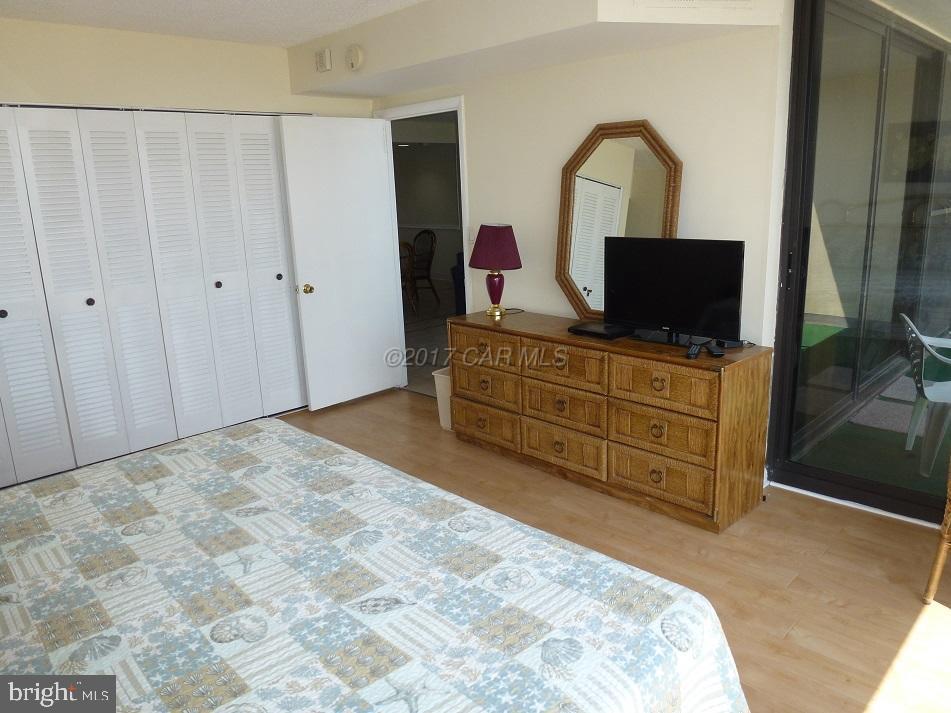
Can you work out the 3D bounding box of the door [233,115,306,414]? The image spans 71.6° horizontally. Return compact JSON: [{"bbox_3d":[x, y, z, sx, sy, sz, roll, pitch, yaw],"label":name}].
[{"bbox_3d":[-1.419,-0.581,4.524,0.295,2.021,0.035,-15,19,-42],"label":"door"}]

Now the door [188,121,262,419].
[{"bbox_3d":[-1.630,-0.524,4.325,0.295,2.013,0.035,-15,19,-42],"label":"door"}]

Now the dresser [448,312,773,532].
[{"bbox_3d":[0.607,0.243,3.612,0.440,0.750,1.790,-14,18,-41],"label":"dresser"}]

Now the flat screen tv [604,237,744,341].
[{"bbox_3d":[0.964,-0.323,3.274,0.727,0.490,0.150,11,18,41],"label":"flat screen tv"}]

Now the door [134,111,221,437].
[{"bbox_3d":[-1.841,-0.467,4.127,0.295,2.006,0.035,-15,19,-42],"label":"door"}]

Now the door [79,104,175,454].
[{"bbox_3d":[-2.050,-0.409,3.931,0.295,1.998,0.035,-15,19,-42],"label":"door"}]

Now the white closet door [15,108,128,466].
[{"bbox_3d":[-2.259,-0.349,3.736,0.295,1.989,0.035,-15,19,-42],"label":"white closet door"}]

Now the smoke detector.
[{"bbox_3d":[-0.711,-1.747,3.868,0.045,0.145,0.145,-15,19,-42],"label":"smoke detector"}]

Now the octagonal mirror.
[{"bbox_3d":[0.756,-0.702,3.587,0.045,1.080,0.765,-15,19,-42],"label":"octagonal mirror"}]

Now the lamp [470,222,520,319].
[{"bbox_3d":[0.125,-0.531,4.088,0.325,0.550,0.325,-2,14,0],"label":"lamp"}]

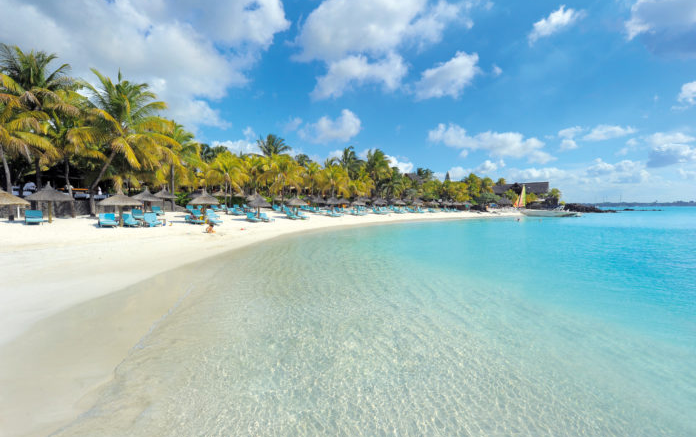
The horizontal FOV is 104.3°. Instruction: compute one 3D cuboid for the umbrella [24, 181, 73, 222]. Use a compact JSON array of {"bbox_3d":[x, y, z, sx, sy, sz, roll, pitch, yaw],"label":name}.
[{"bbox_3d":[-21.002,-1.124,19.000,2.300,2.900,2.300,0,3,0],"label":"umbrella"}]

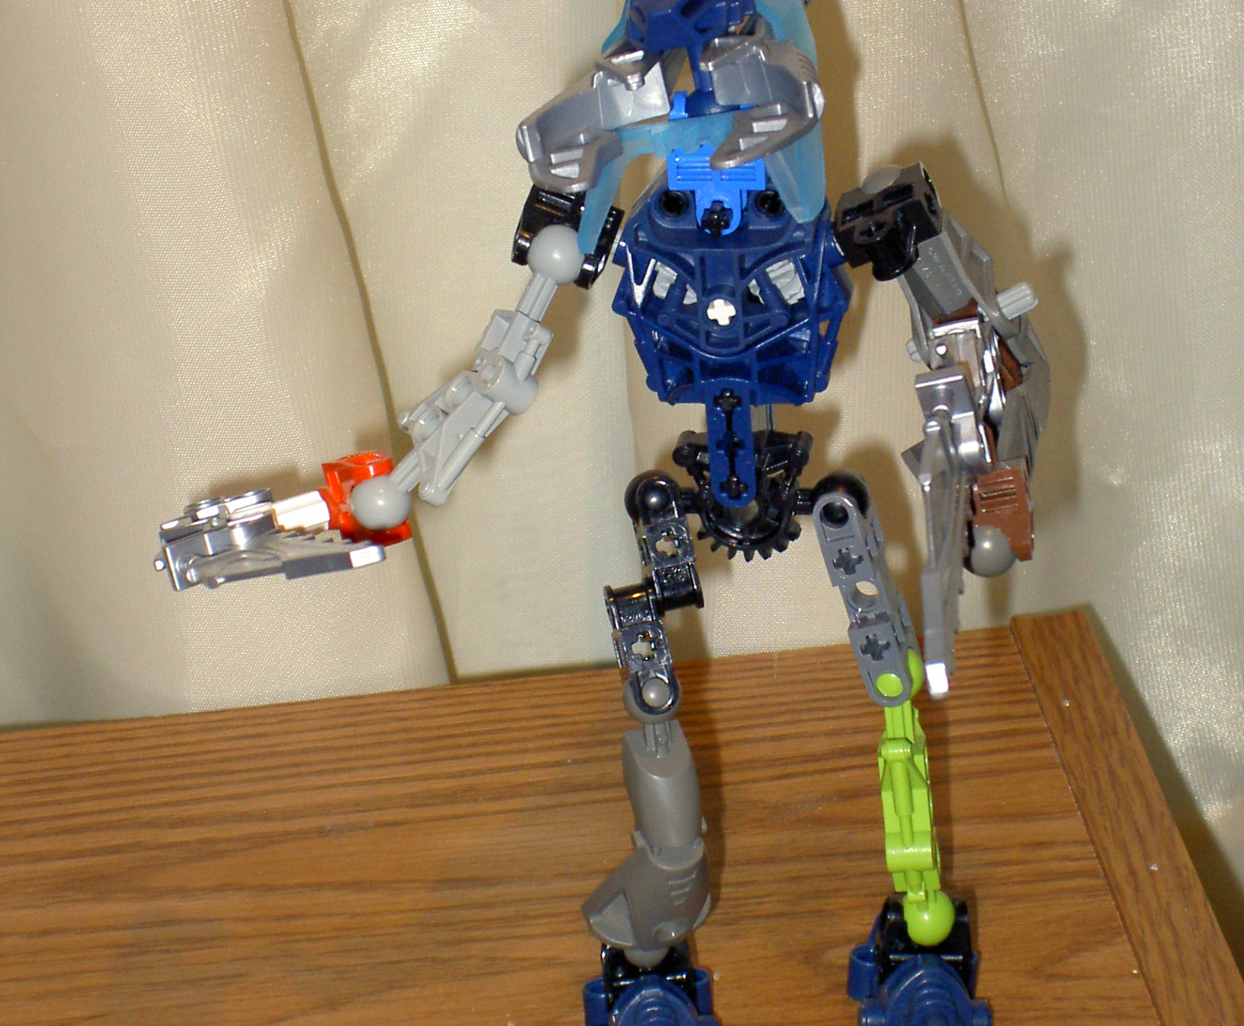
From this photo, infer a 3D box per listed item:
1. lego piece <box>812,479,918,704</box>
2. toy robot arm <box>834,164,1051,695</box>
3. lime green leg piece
[{"bbox_3d":[0.042,0.014,0.834,0.009,0.041,0.010,-10,18,24],"label":"lego piece"},{"bbox_3d":[0.056,-0.015,0.847,0.036,0.094,0.038,-4,33,-1],"label":"toy robot arm"},{"bbox_3d":[0.051,0.051,0.857,0.011,0.060,0.014,-8,32,3],"label":"lime green leg piece"}]

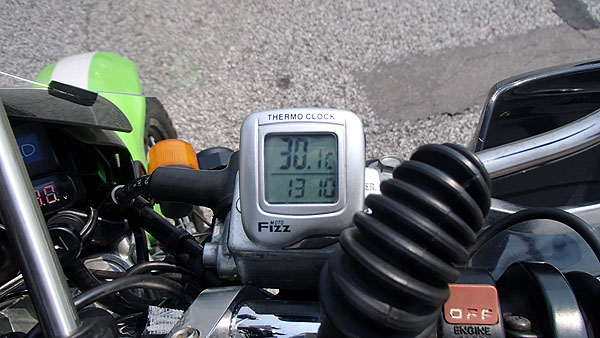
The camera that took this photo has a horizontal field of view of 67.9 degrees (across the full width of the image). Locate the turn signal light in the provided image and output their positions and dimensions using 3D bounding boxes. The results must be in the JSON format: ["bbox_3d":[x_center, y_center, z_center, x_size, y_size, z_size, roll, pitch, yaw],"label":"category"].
[{"bbox_3d":[-0.152,0.008,0.535,0.060,0.056,0.070,-8,52,-6],"label":"turn signal light"}]

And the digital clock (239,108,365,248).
[{"bbox_3d":[0.001,0.004,0.179,0.049,0.018,0.054,0,77,0],"label":"digital clock"}]

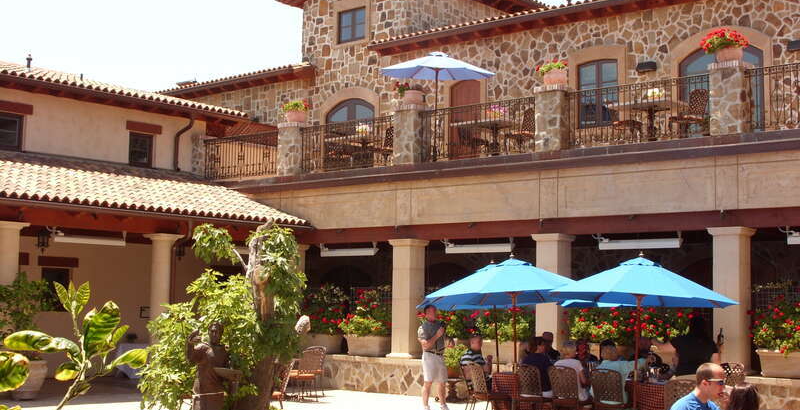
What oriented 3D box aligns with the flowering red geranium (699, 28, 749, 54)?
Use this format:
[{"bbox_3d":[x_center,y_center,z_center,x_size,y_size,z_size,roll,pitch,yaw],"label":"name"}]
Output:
[{"bbox_3d":[5.216,-2.643,21.017,0.760,0.420,0.700,1,-5,0],"label":"flowering red geranium"}]

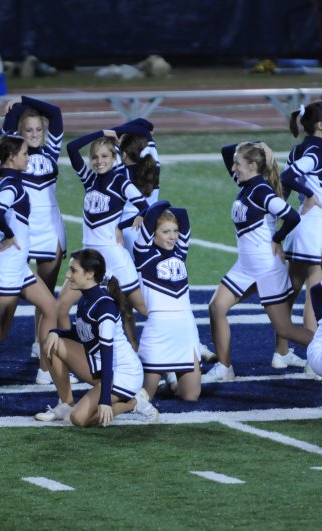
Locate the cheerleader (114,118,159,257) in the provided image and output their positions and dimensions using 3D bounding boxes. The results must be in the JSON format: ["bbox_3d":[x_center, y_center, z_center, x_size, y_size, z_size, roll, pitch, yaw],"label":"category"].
[{"bbox_3d":[-0.052,-0.147,41.326,0.620,1.490,0.450,-2,4,-17],"label":"cheerleader"}]

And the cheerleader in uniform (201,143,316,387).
[{"bbox_3d":[0.592,-0.018,39.892,0.680,1.420,0.520,-3,5,-32],"label":"cheerleader in uniform"}]

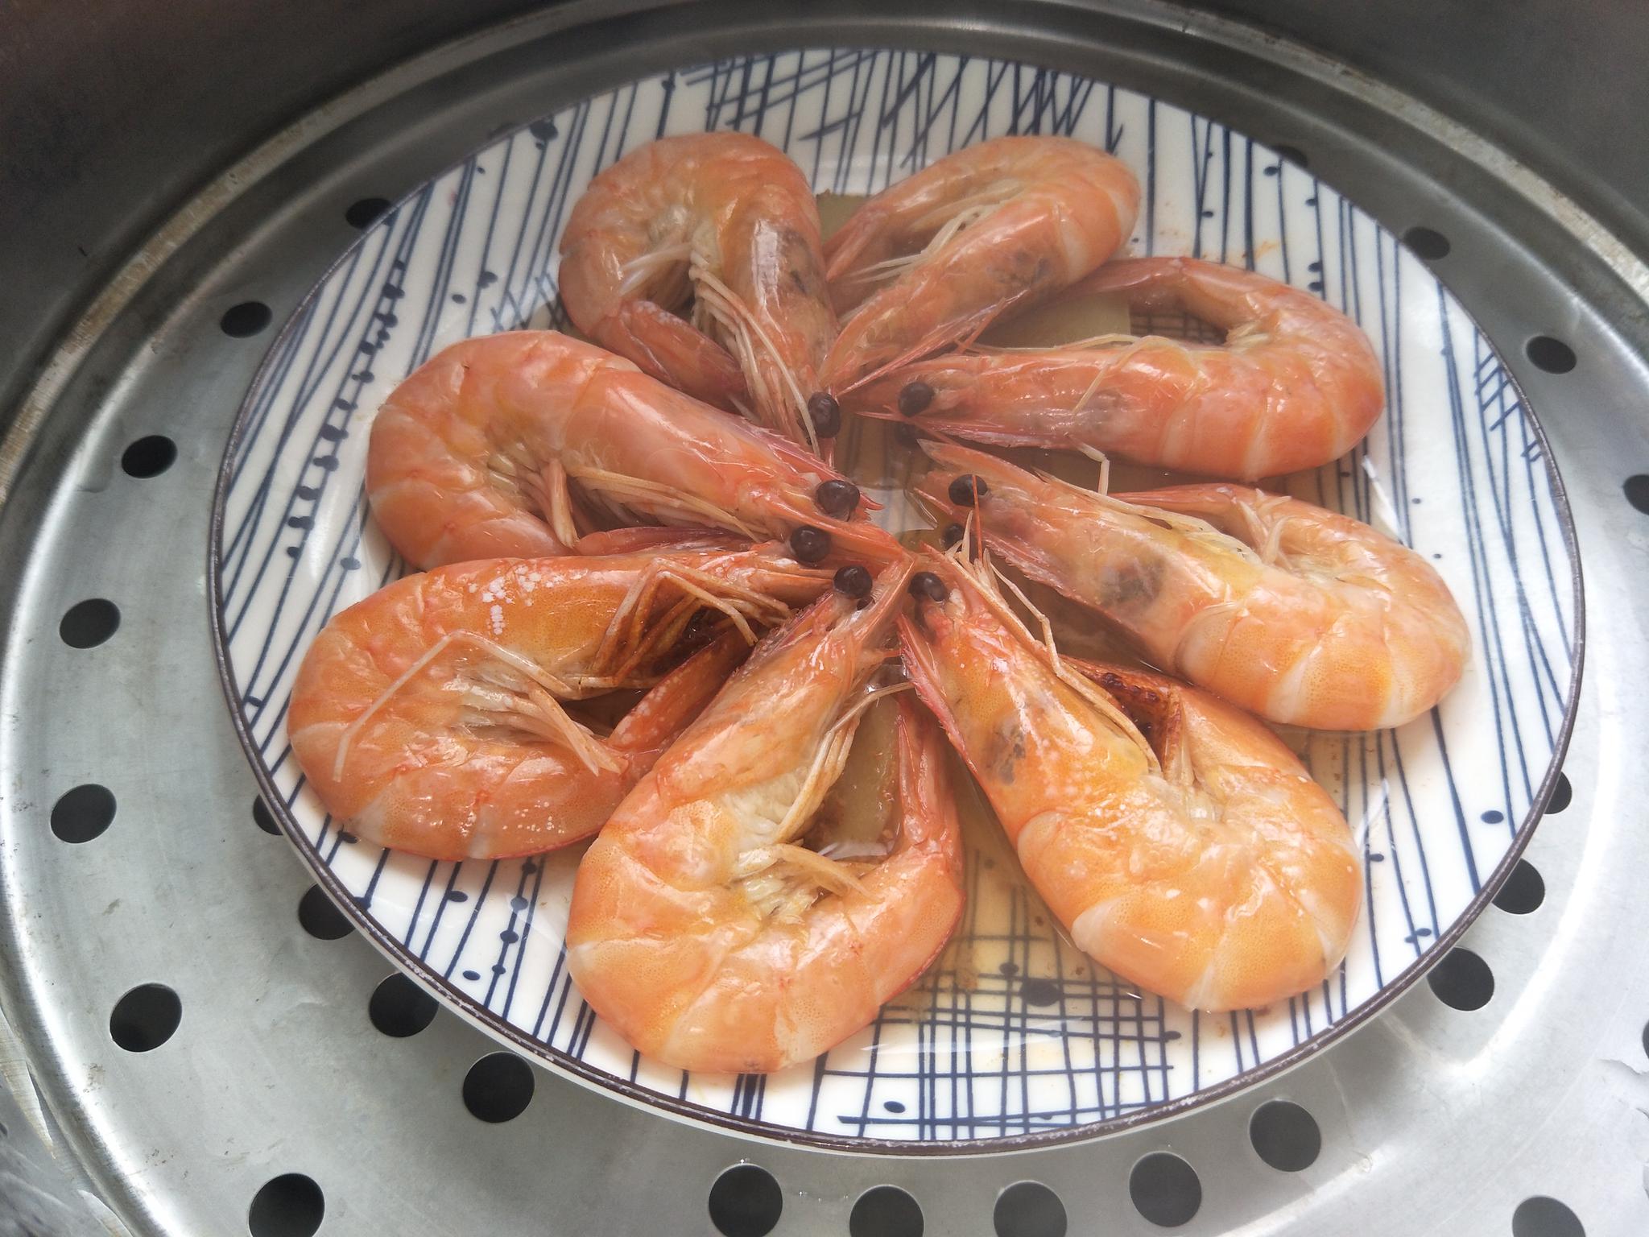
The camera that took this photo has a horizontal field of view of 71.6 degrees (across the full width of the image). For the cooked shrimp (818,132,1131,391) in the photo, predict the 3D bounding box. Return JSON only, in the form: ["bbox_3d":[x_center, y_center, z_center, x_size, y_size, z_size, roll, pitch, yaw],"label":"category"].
[{"bbox_3d":[0.025,-0.070,0.217,0.079,0.020,0.040,-30,63,-18],"label":"cooked shrimp"}]

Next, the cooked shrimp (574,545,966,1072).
[{"bbox_3d":[0.001,0.022,0.141,0.038,0.022,0.068,33,63,18],"label":"cooked shrimp"}]

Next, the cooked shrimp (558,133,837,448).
[{"bbox_3d":[-0.021,-0.055,0.188,0.043,0.022,0.072,-7,58,-5],"label":"cooked shrimp"}]

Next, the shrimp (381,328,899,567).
[{"bbox_3d":[-0.030,-0.023,0.188,0.089,0.020,0.048,12,59,7],"label":"shrimp"}]

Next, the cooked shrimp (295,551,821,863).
[{"bbox_3d":[-0.037,0.011,0.166,0.079,0.020,0.047,-5,58,-3],"label":"cooked shrimp"}]

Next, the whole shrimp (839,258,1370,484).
[{"bbox_3d":[0.051,-0.046,0.203,0.091,0.020,0.046,5,58,3],"label":"whole shrimp"}]

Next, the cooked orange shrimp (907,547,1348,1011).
[{"bbox_3d":[0.038,0.019,0.162,0.041,0.020,0.080,-36,65,-21],"label":"cooked orange shrimp"}]

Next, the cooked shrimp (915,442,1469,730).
[{"bbox_3d":[0.054,-0.010,0.180,0.089,0.020,0.038,27,61,15],"label":"cooked shrimp"}]

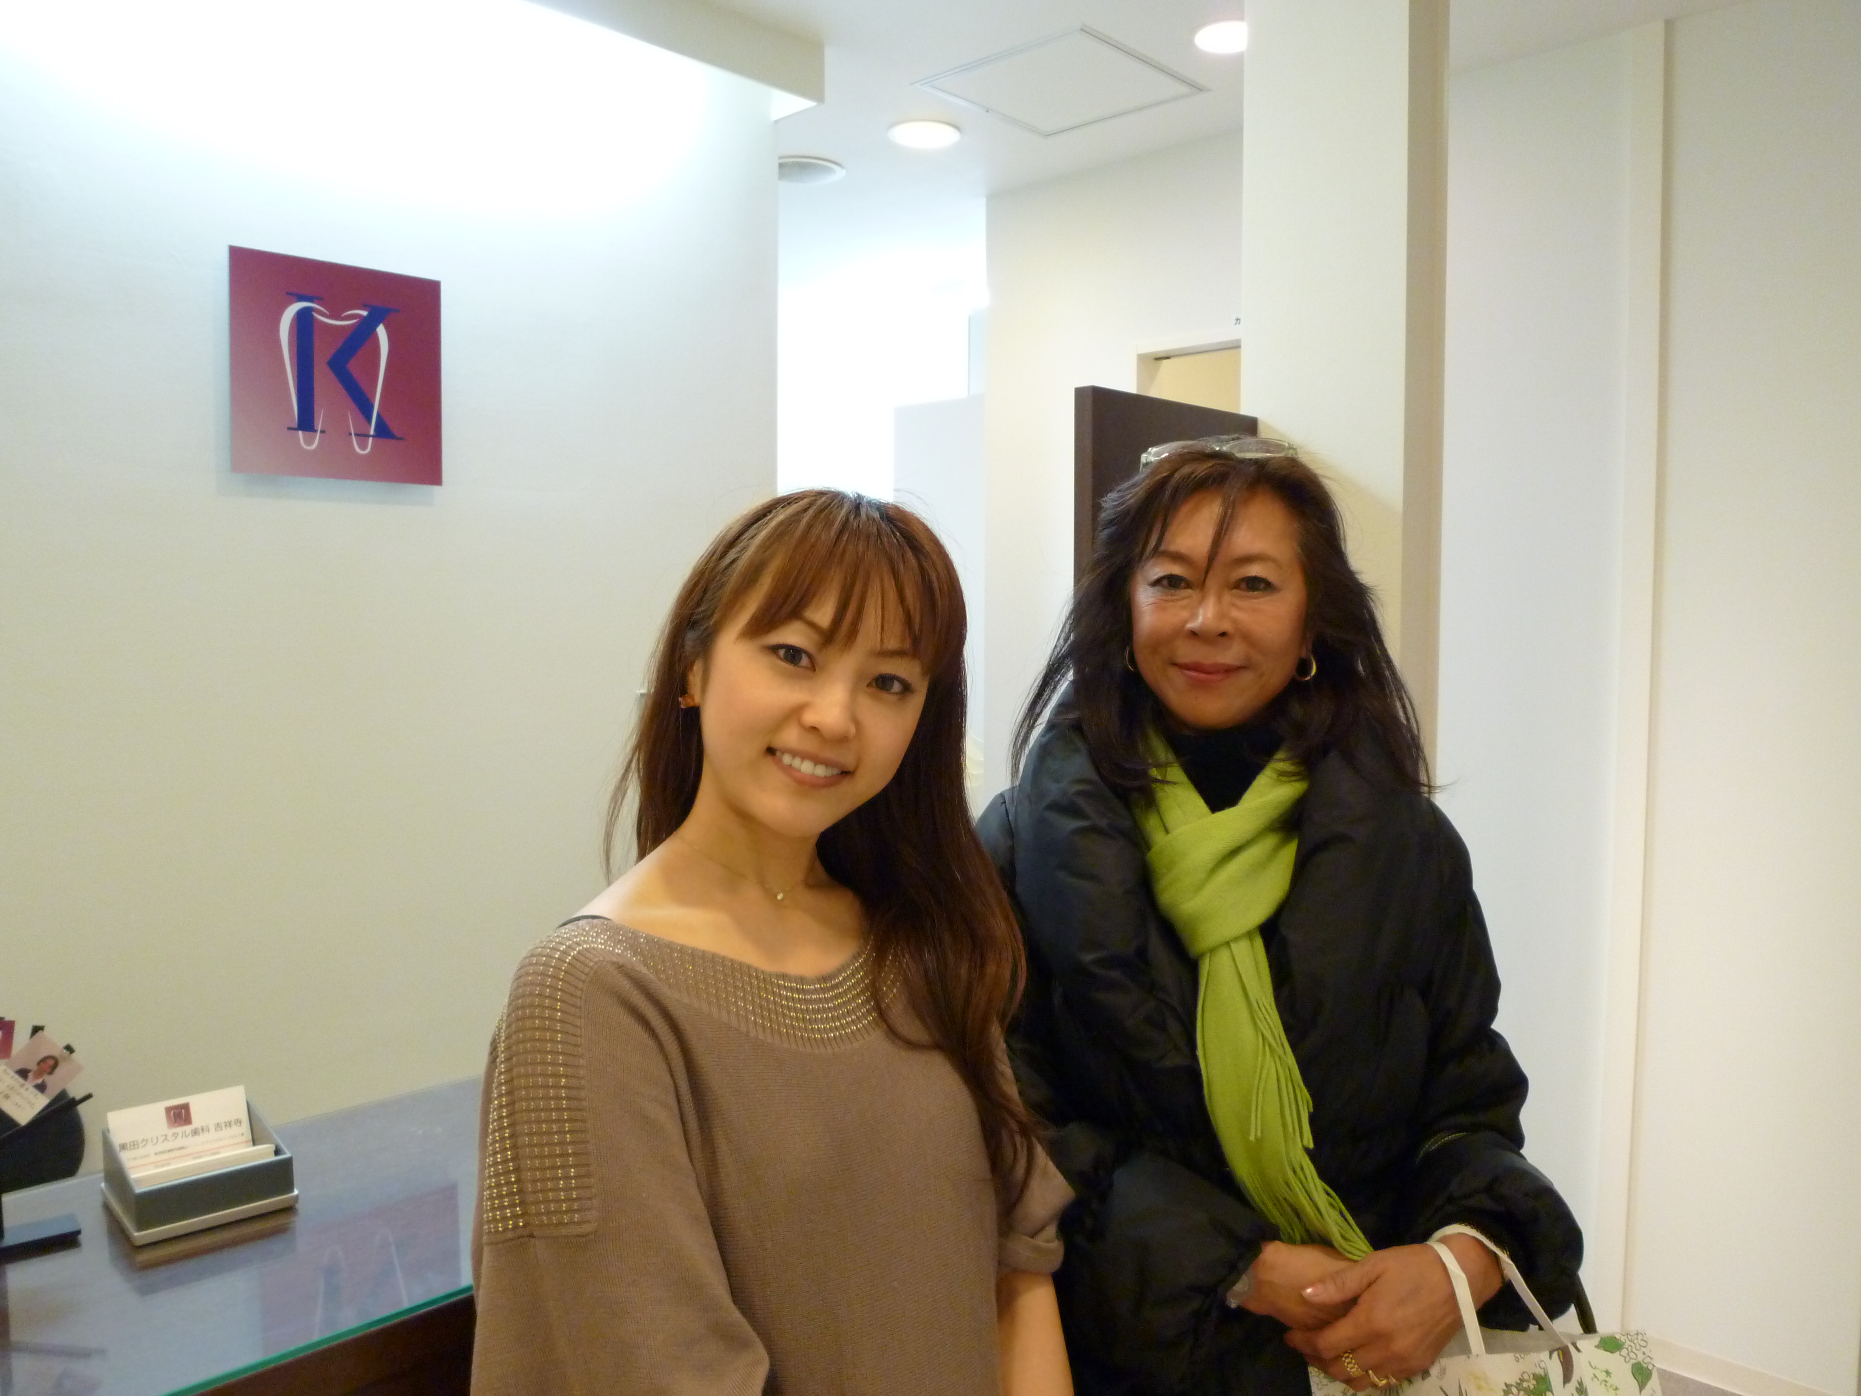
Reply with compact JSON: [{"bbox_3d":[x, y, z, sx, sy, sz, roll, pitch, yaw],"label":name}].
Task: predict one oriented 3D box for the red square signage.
[{"bbox_3d":[-0.992,-0.548,2.262,0.355,0.357,0.020,-3,5,-44],"label":"red square signage"}]

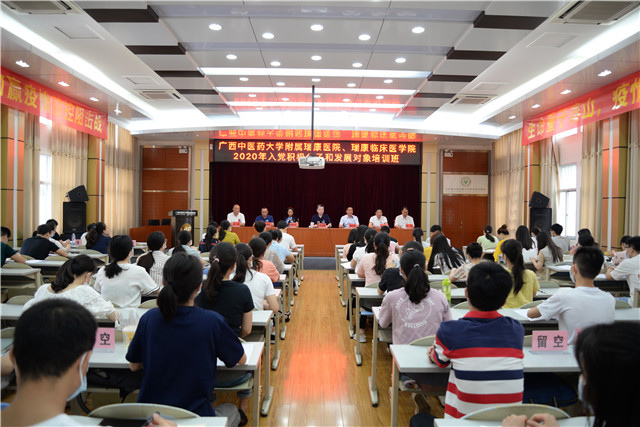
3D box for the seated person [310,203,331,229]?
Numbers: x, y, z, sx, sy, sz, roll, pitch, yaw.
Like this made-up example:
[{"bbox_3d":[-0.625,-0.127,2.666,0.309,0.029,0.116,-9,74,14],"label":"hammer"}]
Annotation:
[{"bbox_3d":[0.025,0.492,12.206,0.550,1.370,0.650,1,0,-1],"label":"seated person"}]

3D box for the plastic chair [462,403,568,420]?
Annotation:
[{"bbox_3d":[0.843,1.194,2.030,0.470,0.767,0.500,1,0,0],"label":"plastic chair"}]

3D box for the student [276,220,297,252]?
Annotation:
[{"bbox_3d":[-0.693,0.830,8.951,0.500,1.330,0.750,1,0,4],"label":"student"}]

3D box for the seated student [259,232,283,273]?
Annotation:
[{"bbox_3d":[-0.713,0.896,6.150,0.450,1.292,0.720,1,0,0],"label":"seated student"}]

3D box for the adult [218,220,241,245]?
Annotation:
[{"bbox_3d":[-1.963,0.827,9.287,0.480,1.300,0.720,1,0,11],"label":"adult"}]

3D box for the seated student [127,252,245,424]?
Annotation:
[{"bbox_3d":[-0.671,0.824,2.122,0.570,1.281,0.680,1,0,2],"label":"seated student"}]

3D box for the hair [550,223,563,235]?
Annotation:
[{"bbox_3d":[4.416,0.285,7.950,0.190,0.200,0.220,1,0,-21],"label":"hair"}]

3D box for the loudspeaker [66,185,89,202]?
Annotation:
[{"bbox_3d":[-4.805,-0.392,8.500,0.340,0.310,0.470,-22,11,-27],"label":"loudspeaker"}]

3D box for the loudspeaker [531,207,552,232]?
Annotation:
[{"bbox_3d":[4.650,0.206,8.950,0.460,0.620,0.420,1,0,23],"label":"loudspeaker"}]

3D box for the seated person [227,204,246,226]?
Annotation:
[{"bbox_3d":[-2.396,0.467,12.180,0.520,1.360,0.650,1,0,-1],"label":"seated person"}]

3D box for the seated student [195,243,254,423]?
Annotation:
[{"bbox_3d":[-0.705,0.881,3.150,0.460,1.343,0.720,1,0,2],"label":"seated student"}]

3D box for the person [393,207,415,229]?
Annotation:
[{"bbox_3d":[2.396,0.531,12.100,0.550,1.460,0.650,1,0,3],"label":"person"}]

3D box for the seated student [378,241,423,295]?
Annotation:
[{"bbox_3d":[0.836,0.922,4.270,0.500,1.283,0.740,1,0,-6],"label":"seated student"}]

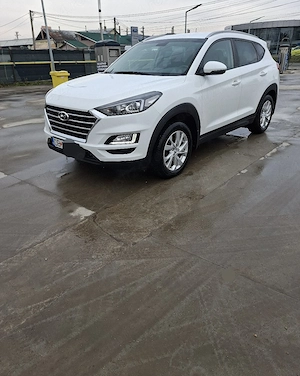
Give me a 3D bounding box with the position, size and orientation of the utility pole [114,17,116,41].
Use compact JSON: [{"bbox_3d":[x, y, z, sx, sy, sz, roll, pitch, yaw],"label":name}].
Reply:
[{"bbox_3d":[-6.283,-27.608,50.076,0.290,7.800,0.290,-4,27,-5],"label":"utility pole"}]

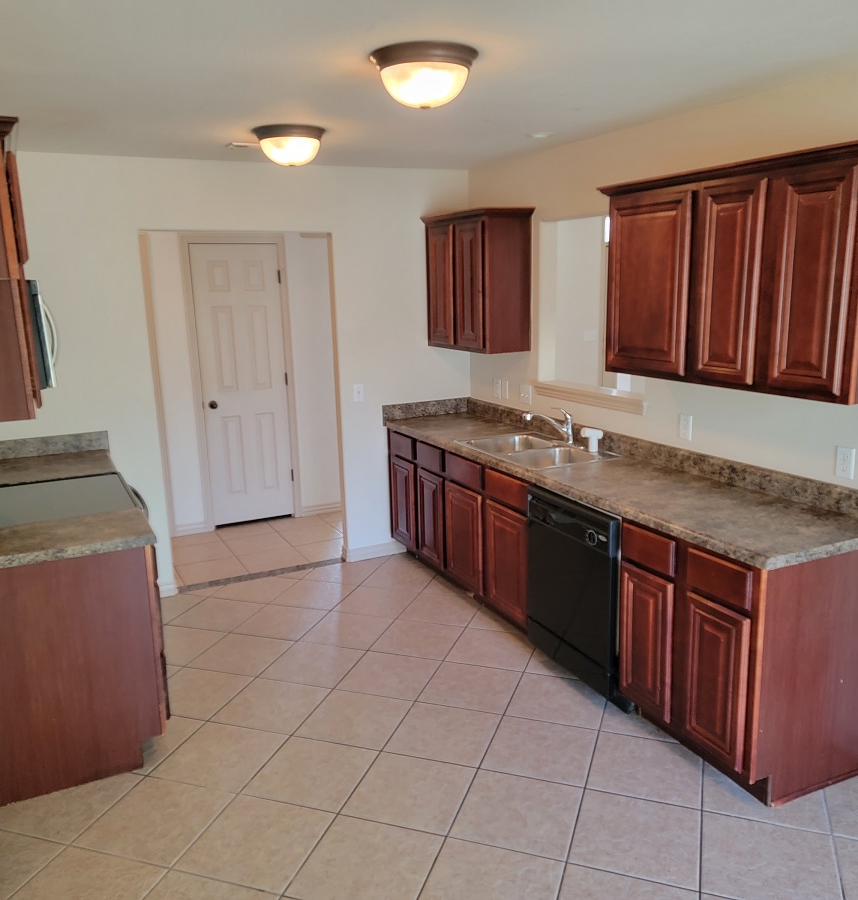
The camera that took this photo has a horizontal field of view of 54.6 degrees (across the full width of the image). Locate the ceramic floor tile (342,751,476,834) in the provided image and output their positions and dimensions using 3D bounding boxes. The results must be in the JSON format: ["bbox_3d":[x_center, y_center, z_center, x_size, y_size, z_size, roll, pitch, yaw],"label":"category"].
[{"bbox_3d":[-0.064,1.241,3.016,0.394,0.010,0.394,3,13,19],"label":"ceramic floor tile"}]

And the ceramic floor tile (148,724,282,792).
[{"bbox_3d":[-0.816,1.204,3.269,0.395,0.010,0.395,3,13,19],"label":"ceramic floor tile"}]

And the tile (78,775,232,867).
[{"bbox_3d":[-0.948,1.288,2.902,0.395,0.010,0.395,3,13,19],"label":"tile"}]

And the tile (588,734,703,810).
[{"bbox_3d":[0.818,1.194,3.120,0.394,0.010,0.394,3,13,19],"label":"tile"}]

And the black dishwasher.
[{"bbox_3d":[0.878,0.600,3.767,0.618,0.850,0.607,-7,14,-25],"label":"black dishwasher"}]

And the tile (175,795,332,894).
[{"bbox_3d":[-0.568,1.302,2.765,0.392,0.010,0.392,3,13,19],"label":"tile"}]

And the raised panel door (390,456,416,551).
[{"bbox_3d":[-0.160,0.333,5.326,0.020,0.555,0.335,-7,14,-25],"label":"raised panel door"}]

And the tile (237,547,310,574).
[{"bbox_3d":[-1.025,0.725,5.443,0.390,0.010,0.370,-7,14,-25],"label":"tile"}]

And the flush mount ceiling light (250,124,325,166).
[{"bbox_3d":[-0.610,-1.321,3.650,0.324,0.146,0.324,-7,14,-25],"label":"flush mount ceiling light"}]

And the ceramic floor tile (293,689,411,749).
[{"bbox_3d":[-0.309,1.139,3.513,0.394,0.010,0.394,3,13,19],"label":"ceramic floor tile"}]

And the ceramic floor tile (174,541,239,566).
[{"bbox_3d":[-1.560,0.707,5.644,0.390,0.010,0.385,-7,14,-25],"label":"ceramic floor tile"}]

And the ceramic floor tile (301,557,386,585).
[{"bbox_3d":[-0.537,0.767,5.237,0.395,0.010,0.395,3,13,19],"label":"ceramic floor tile"}]

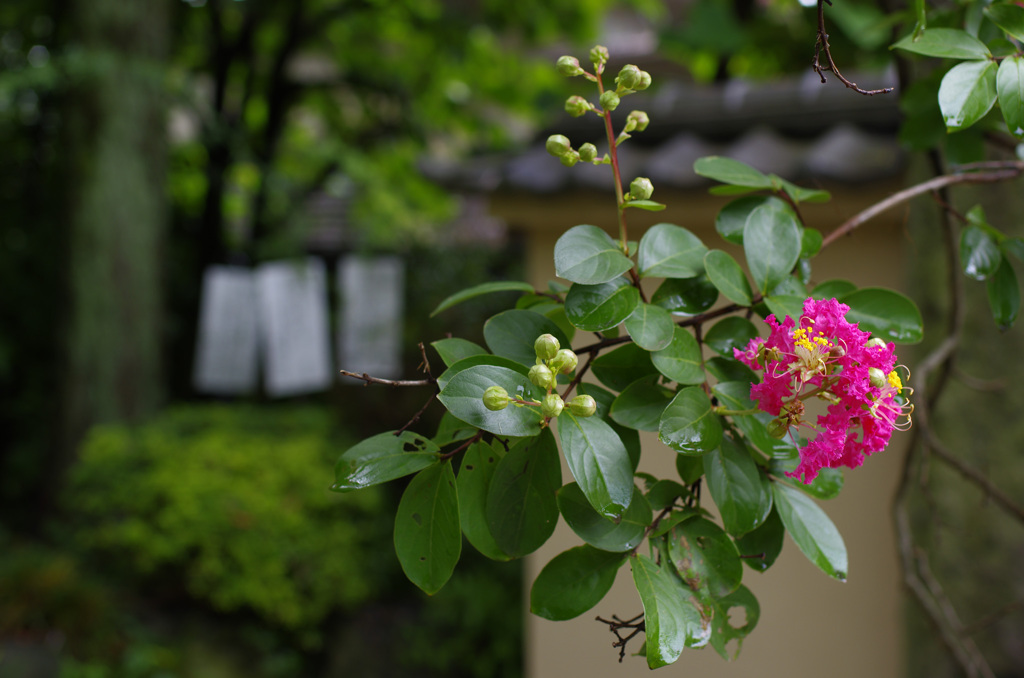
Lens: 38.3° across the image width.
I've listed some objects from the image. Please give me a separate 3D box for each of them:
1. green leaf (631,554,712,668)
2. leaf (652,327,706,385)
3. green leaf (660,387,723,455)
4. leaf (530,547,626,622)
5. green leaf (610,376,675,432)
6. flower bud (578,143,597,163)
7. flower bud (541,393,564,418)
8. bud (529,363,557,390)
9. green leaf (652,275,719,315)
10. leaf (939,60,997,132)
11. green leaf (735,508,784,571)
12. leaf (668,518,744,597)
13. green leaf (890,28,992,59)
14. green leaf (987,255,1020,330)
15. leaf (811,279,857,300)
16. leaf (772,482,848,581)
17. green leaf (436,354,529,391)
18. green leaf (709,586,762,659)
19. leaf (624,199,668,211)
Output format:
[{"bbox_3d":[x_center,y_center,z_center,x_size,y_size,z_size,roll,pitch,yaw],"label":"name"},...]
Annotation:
[{"bbox_3d":[0.061,0.106,0.572,0.024,0.046,0.010,-13,-19,-11],"label":"green leaf"},{"bbox_3d":[0.072,0.007,0.637,0.024,0.025,0.007,16,-15,24],"label":"leaf"},{"bbox_3d":[0.081,0.037,0.669,0.035,0.009,0.029,-28,49,-30],"label":"green leaf"},{"bbox_3d":[0.028,0.100,0.600,0.045,0.025,0.006,-29,-30,-13],"label":"leaf"},{"bbox_3d":[0.060,0.030,0.674,0.032,0.026,0.007,-17,-25,-2],"label":"green leaf"},{"bbox_3d":[0.033,-0.083,0.654,0.009,0.009,0.009,-14,-47,14],"label":"flower bud"},{"bbox_3d":[0.015,0.026,0.560,0.009,0.009,0.009,0,-24,0],"label":"flower bud"},{"bbox_3d":[0.013,0.016,0.644,0.011,0.011,0.012,2,6,17],"label":"bud"},{"bbox_3d":[0.070,-0.020,0.595,0.027,0.021,0.007,-16,-49,21],"label":"green leaf"},{"bbox_3d":[0.226,-0.120,0.731,0.027,0.042,0.009,26,-19,25],"label":"leaf"},{"bbox_3d":[0.095,0.071,0.562,0.019,0.037,0.007,4,-8,7],"label":"green leaf"},{"bbox_3d":[0.085,0.096,0.647,0.031,0.039,0.008,-28,-11,-23],"label":"leaf"},{"bbox_3d":[0.178,-0.122,0.610,0.046,0.019,0.006,1,-42,-15],"label":"green leaf"},{"bbox_3d":[0.218,-0.021,0.656,0.015,0.037,0.006,-4,-25,17],"label":"green leaf"},{"bbox_3d":[0.131,-0.016,0.591,0.031,0.008,0.019,-7,39,-23],"label":"leaf"},{"bbox_3d":[0.141,0.090,0.695,0.025,0.057,0.009,-27,-14,-37],"label":"leaf"},{"bbox_3d":[-0.011,0.023,0.664,0.051,0.031,0.009,18,-26,-6],"label":"green leaf"},{"bbox_3d":[0.100,0.128,0.669,0.026,0.035,0.007,7,-13,-10],"label":"green leaf"},{"bbox_3d":[0.050,-0.050,0.548,0.016,0.004,0.008,5,14,11],"label":"leaf"}]

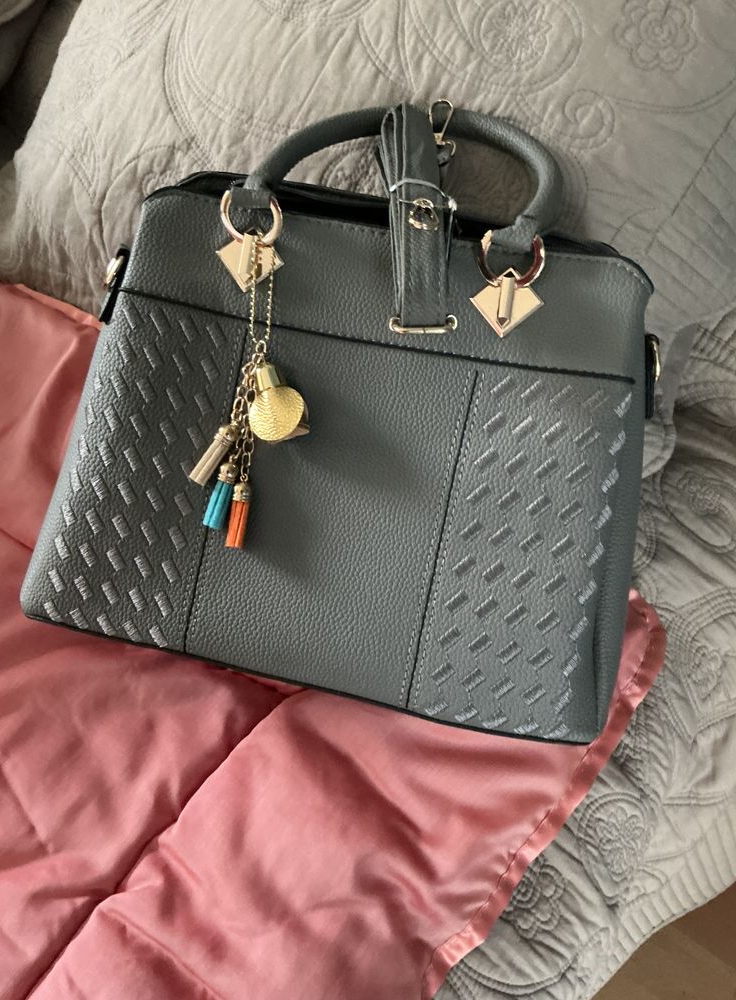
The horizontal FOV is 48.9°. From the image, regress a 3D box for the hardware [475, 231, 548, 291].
[{"bbox_3d":[0.077,-0.131,0.435,0.036,0.007,0.034,7,91,9],"label":"hardware"}]

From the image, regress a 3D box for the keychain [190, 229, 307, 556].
[{"bbox_3d":[-0.066,-0.065,0.450,0.064,0.027,0.180,6,91,9],"label":"keychain"}]

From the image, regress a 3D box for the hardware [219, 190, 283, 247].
[{"bbox_3d":[-0.066,-0.160,0.458,0.036,0.007,0.034,11,92,9],"label":"hardware"}]

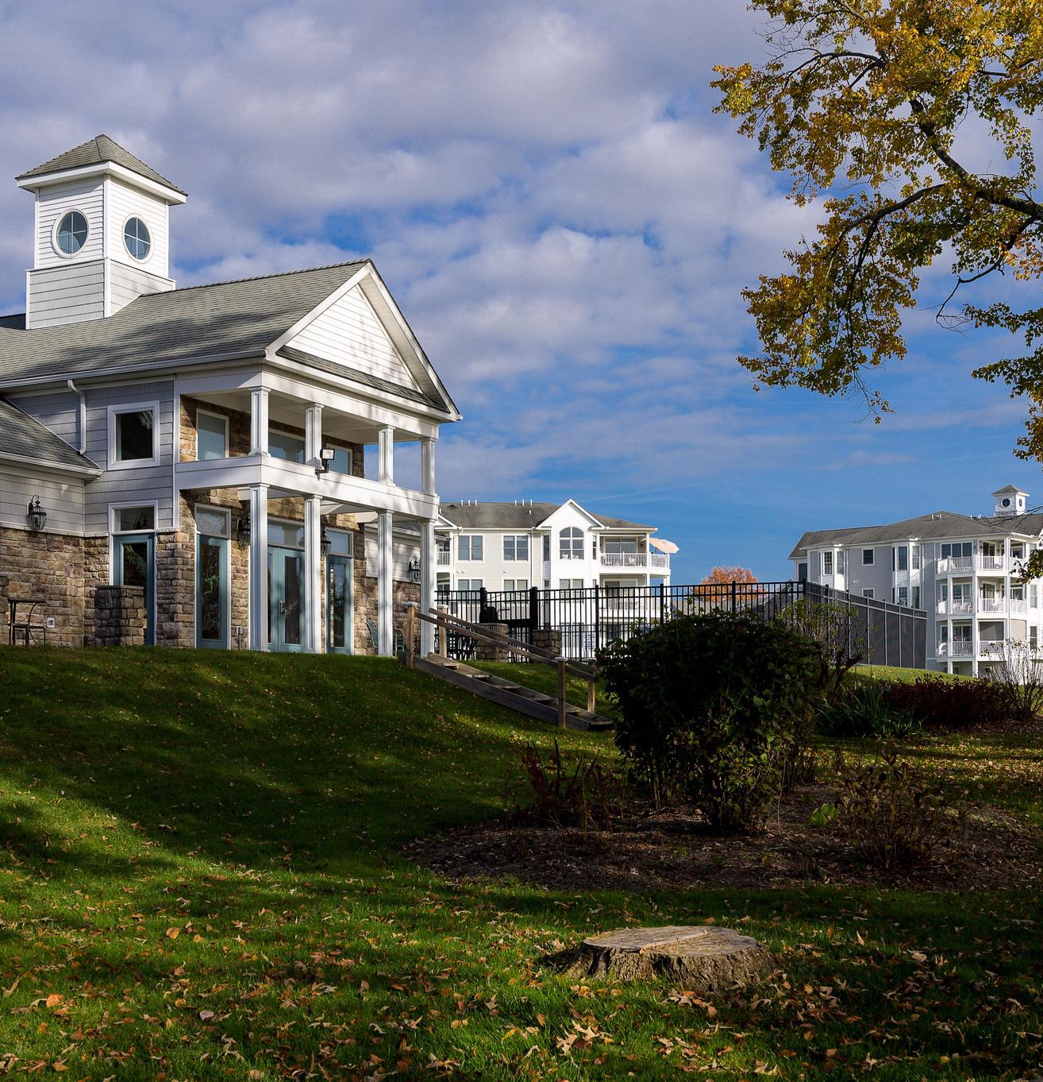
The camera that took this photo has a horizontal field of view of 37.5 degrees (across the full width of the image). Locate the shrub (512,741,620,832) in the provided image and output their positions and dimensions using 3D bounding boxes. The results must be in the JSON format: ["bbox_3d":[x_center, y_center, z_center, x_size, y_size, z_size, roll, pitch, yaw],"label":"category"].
[{"bbox_3d":[0.367,1.988,12.500,0.910,0.740,0.850,0,-3,0],"label":"shrub"}]

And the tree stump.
[{"bbox_3d":[0.677,2.011,7.400,1.060,0.230,1.000,0,-3,0],"label":"tree stump"}]

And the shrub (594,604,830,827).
[{"bbox_3d":[1.584,1.495,12.800,1.850,1.830,1.750,0,-3,0],"label":"shrub"}]

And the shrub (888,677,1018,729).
[{"bbox_3d":[7.588,2.852,27.000,2.300,0.930,1.400,0,-3,0],"label":"shrub"}]

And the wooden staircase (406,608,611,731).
[{"bbox_3d":[-0.225,2.026,24.700,3.400,2.050,1.100,-2,-4,27],"label":"wooden staircase"}]

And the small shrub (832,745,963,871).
[{"bbox_3d":[2.646,1.879,10.800,0.920,0.880,0.880,0,-3,0],"label":"small shrub"}]

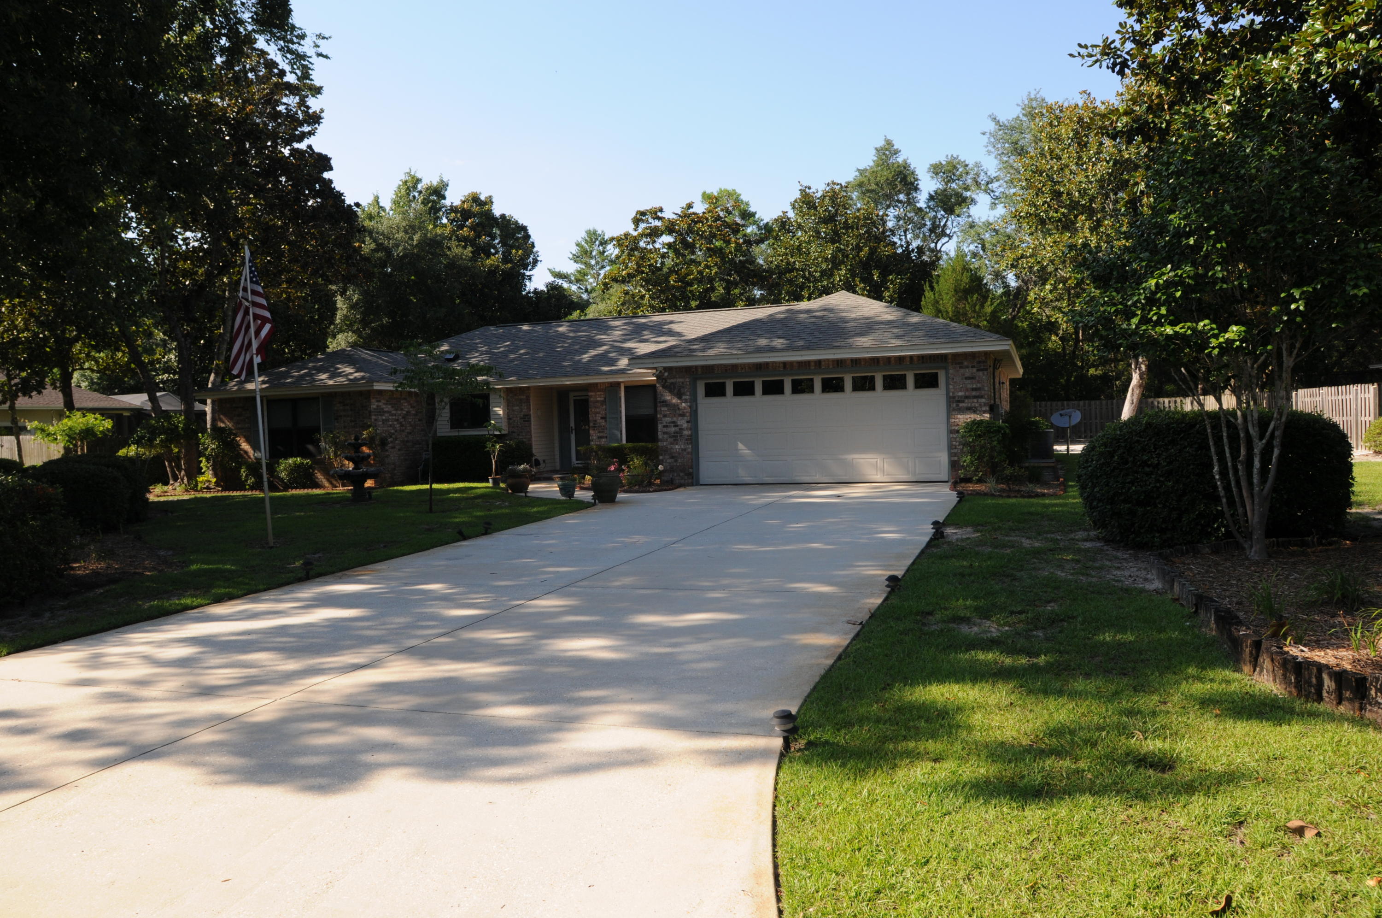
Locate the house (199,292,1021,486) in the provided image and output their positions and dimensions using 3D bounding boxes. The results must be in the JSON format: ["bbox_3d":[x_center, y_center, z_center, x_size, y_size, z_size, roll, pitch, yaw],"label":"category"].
[{"bbox_3d":[-2.676,-1.896,27.125,22.590,4.450,13.250,-1,3,20],"label":"house"}]

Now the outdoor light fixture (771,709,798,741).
[{"bbox_3d":[0.408,1.174,4.166,0.120,0.152,0.120,-1,3,20],"label":"outdoor light fixture"}]

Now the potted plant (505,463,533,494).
[{"bbox_3d":[-3.579,0.371,19.986,0.580,0.640,0.560,-2,2,0],"label":"potted plant"}]

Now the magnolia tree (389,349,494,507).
[{"bbox_3d":[-4.224,-0.527,16.339,1.750,2.850,1.700,-1,3,20],"label":"magnolia tree"}]

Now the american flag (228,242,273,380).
[{"bbox_3d":[-5.721,-1.919,12.480,0.540,1.660,0.280,-3,3,-18],"label":"american flag"}]

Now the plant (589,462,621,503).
[{"bbox_3d":[-1.480,0.387,16.735,0.530,0.720,0.520,-2,2,0],"label":"plant"}]

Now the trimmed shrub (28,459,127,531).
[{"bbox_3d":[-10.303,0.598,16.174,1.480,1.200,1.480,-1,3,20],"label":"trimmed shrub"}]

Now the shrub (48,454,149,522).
[{"bbox_3d":[-10.899,0.545,17.674,1.620,1.220,1.600,-1,3,20],"label":"shrub"}]

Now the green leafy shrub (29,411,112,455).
[{"bbox_3d":[-14.852,-0.034,22.952,1.700,2.250,1.650,-1,3,20],"label":"green leafy shrub"}]

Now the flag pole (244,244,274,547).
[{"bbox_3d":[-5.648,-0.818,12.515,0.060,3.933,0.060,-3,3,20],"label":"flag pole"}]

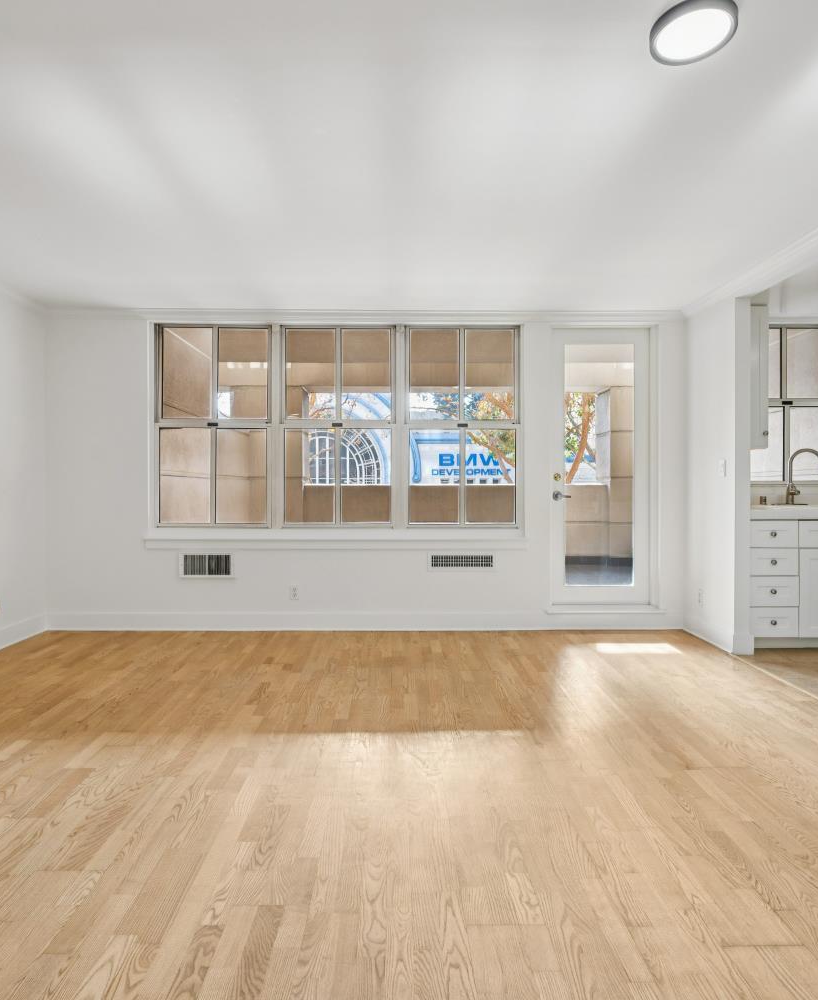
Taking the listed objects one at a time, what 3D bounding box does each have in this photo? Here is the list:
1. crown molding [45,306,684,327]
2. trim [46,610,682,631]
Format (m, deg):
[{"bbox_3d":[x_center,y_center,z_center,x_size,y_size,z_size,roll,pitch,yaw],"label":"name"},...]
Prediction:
[{"bbox_3d":[-0.325,-1.385,4.375,4.830,0.100,0.075,0,1,0],"label":"crown molding"},{"bbox_3d":[-0.325,0.915,4.405,4.800,0.145,0.022,0,1,0],"label":"trim"}]

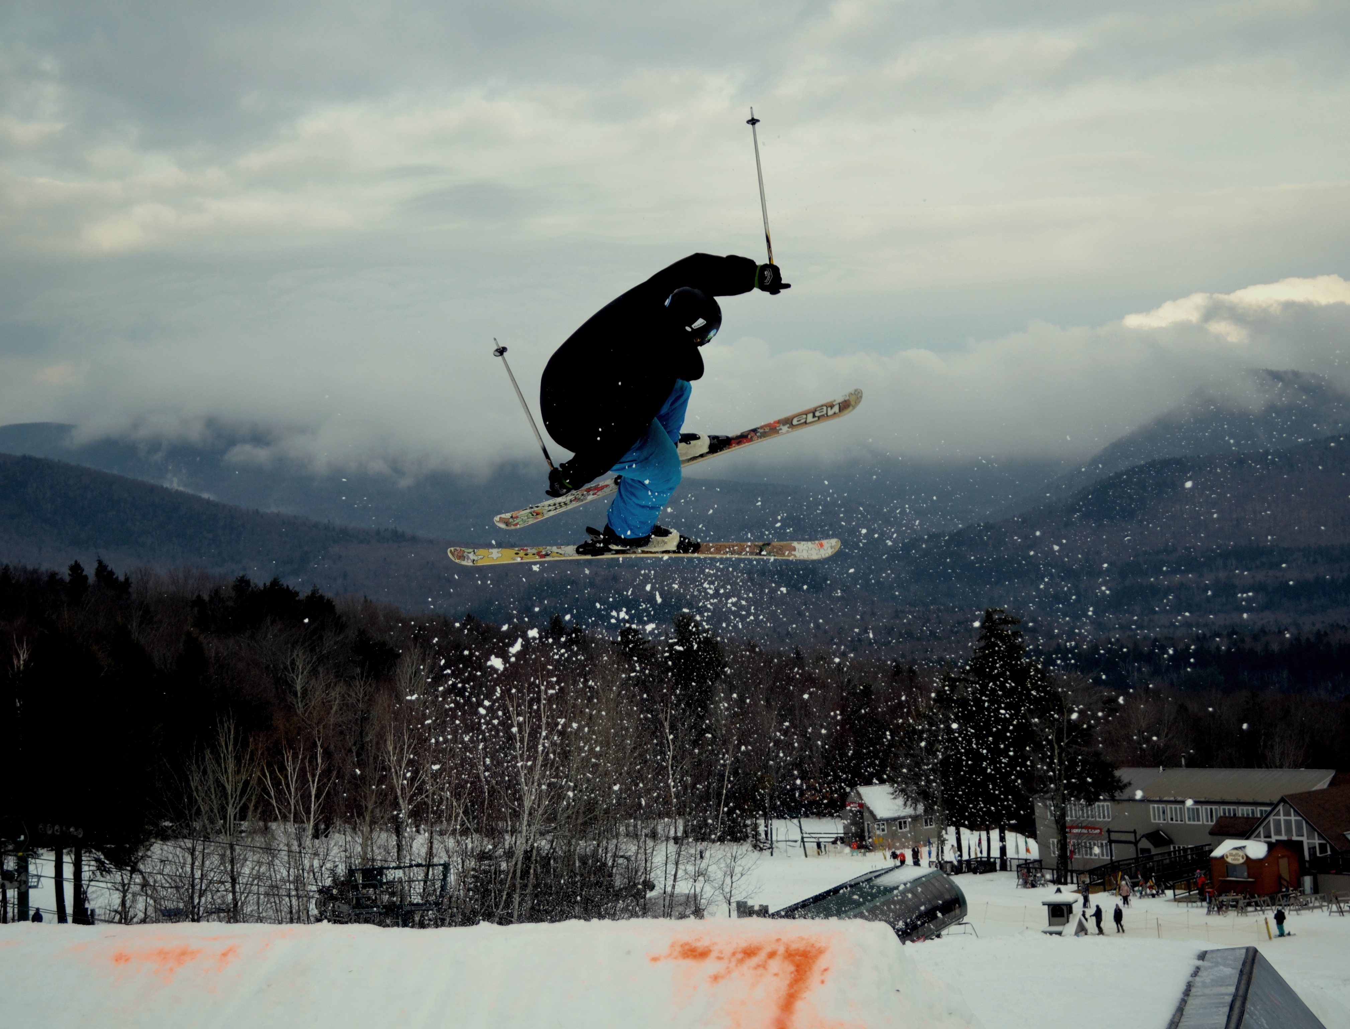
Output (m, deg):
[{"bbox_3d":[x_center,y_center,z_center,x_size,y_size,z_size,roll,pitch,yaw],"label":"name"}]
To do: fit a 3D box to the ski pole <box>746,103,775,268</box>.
[{"bbox_3d":[0.388,-1.379,10.700,0.065,0.870,0.065,-7,-10,0],"label":"ski pole"}]

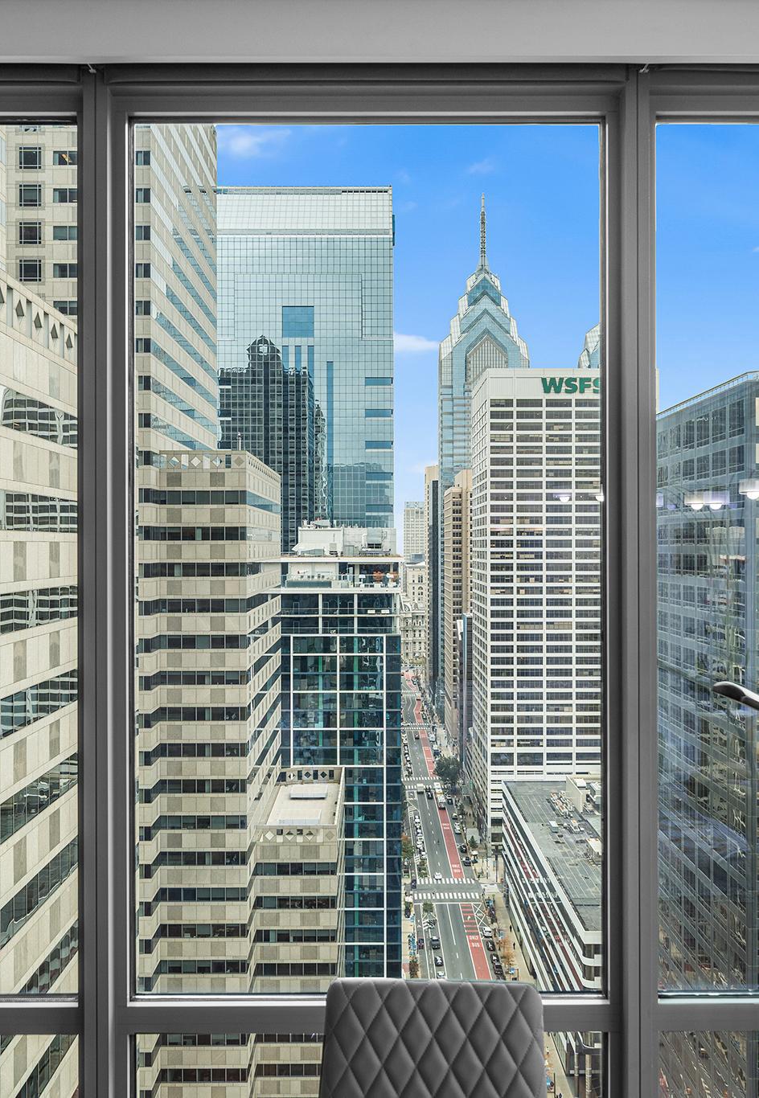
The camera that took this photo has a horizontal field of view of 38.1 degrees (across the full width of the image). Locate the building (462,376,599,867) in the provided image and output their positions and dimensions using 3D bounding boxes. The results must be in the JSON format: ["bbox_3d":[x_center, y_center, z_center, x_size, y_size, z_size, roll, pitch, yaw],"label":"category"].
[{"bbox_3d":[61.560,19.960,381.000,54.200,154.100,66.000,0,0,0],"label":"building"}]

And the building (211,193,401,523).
[{"bbox_3d":[-19.930,3.950,288.500,46.500,186.100,37.000,0,0,0],"label":"building"}]

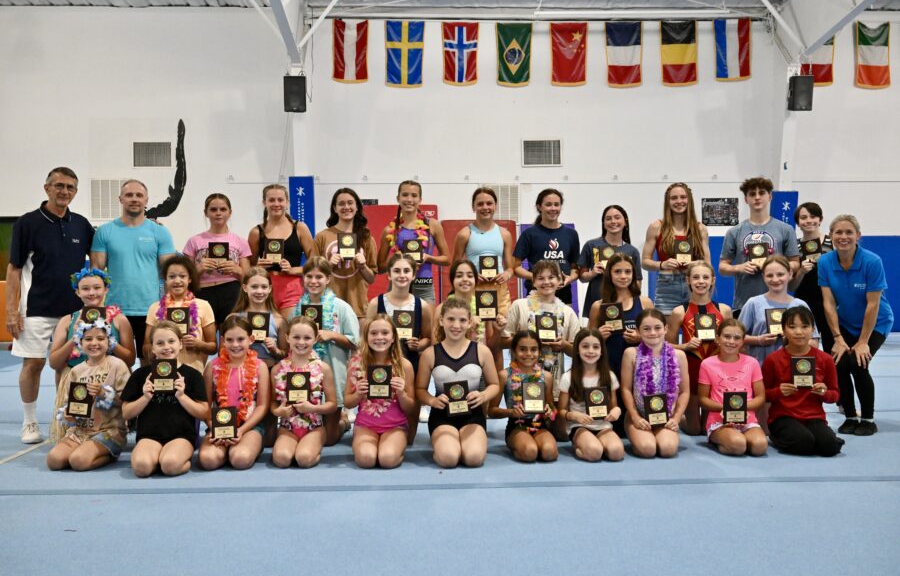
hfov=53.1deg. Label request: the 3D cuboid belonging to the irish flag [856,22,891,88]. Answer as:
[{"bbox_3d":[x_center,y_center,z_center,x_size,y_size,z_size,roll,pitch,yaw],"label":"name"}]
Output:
[{"bbox_3d":[7.271,-3.992,15.450,0.600,1.120,0.090,0,1,-3],"label":"irish flag"}]

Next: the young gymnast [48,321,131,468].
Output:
[{"bbox_3d":[-2.033,0.572,5.090,0.420,0.800,0.580,0,1,-7],"label":"young gymnast"}]

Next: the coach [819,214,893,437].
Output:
[{"bbox_3d":[2.586,0.240,5.754,0.460,1.389,0.640,0,1,33],"label":"coach"}]

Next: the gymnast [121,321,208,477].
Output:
[{"bbox_3d":[-1.531,0.573,4.814,0.460,0.770,0.520,0,1,-11],"label":"gymnast"}]

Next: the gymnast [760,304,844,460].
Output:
[{"bbox_3d":[2.080,0.525,5.300,0.450,0.830,0.560,0,1,12],"label":"gymnast"}]

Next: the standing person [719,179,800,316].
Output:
[{"bbox_3d":[2.229,0.066,6.480,0.550,1.720,0.340,0,1,14],"label":"standing person"}]

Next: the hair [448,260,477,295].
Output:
[{"bbox_3d":[0.084,-0.046,5.580,0.200,0.280,0.200,0,1,0],"label":"hair"}]

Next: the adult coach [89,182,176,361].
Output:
[{"bbox_3d":[-2.103,0.114,5.938,0.560,1.660,0.300,0,1,-9],"label":"adult coach"}]

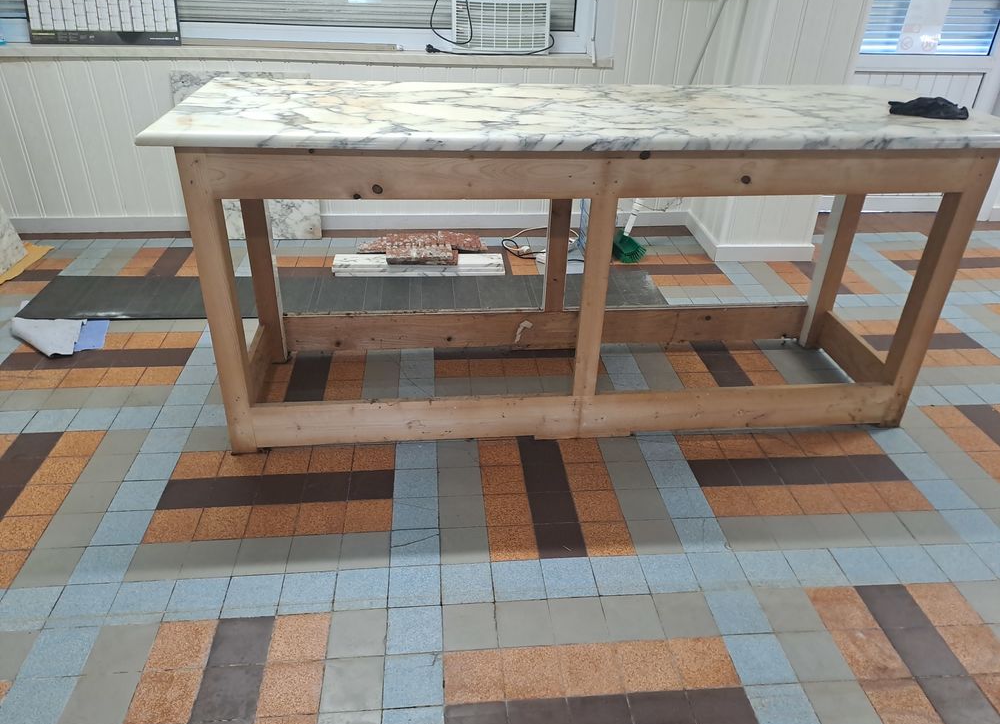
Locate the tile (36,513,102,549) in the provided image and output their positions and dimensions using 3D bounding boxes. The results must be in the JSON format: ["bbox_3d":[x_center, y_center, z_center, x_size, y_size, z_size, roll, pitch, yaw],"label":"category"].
[{"bbox_3d":[-1.062,0.422,1.787,0.119,0.012,0.119,-1,31,-5],"label":"tile"}]

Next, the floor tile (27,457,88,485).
[{"bbox_3d":[-1.210,0.303,1.987,0.120,0.010,0.120,-1,30,-5],"label":"floor tile"}]

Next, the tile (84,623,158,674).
[{"bbox_3d":[-0.787,0.598,1.507,0.120,0.010,0.120,-1,30,-5],"label":"tile"}]

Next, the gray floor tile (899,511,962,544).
[{"bbox_3d":[1.119,0.434,1.890,0.120,0.010,0.120,-1,30,-5],"label":"gray floor tile"}]

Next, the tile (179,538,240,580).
[{"bbox_3d":[-0.708,0.485,1.771,0.122,0.010,0.122,-1,31,-5],"label":"tile"}]

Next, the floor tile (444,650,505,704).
[{"bbox_3d":[-0.047,0.553,1.265,0.103,0.011,0.103,-1,31,-5],"label":"floor tile"}]

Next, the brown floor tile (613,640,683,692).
[{"bbox_3d":[0.318,0.656,1.560,0.124,0.010,0.124,-1,31,-5],"label":"brown floor tile"}]

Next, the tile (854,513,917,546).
[{"bbox_3d":[1.022,0.447,1.923,0.122,0.010,0.122,-1,31,-5],"label":"tile"}]

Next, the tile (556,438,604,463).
[{"bbox_3d":[0.247,0.270,2.199,0.124,0.010,0.124,-1,31,-5],"label":"tile"}]

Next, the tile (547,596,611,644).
[{"bbox_3d":[0.181,0.595,1.654,0.124,0.010,0.124,-1,31,-5],"label":"tile"}]

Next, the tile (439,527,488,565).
[{"bbox_3d":[-0.091,0.470,1.829,0.122,0.010,0.122,-1,31,-5],"label":"tile"}]

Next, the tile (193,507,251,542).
[{"bbox_3d":[-0.702,0.412,1.829,0.120,0.010,0.120,-1,30,-5],"label":"tile"}]

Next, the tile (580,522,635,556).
[{"bbox_3d":[0.282,0.463,1.879,0.124,0.010,0.124,-1,31,-5],"label":"tile"}]

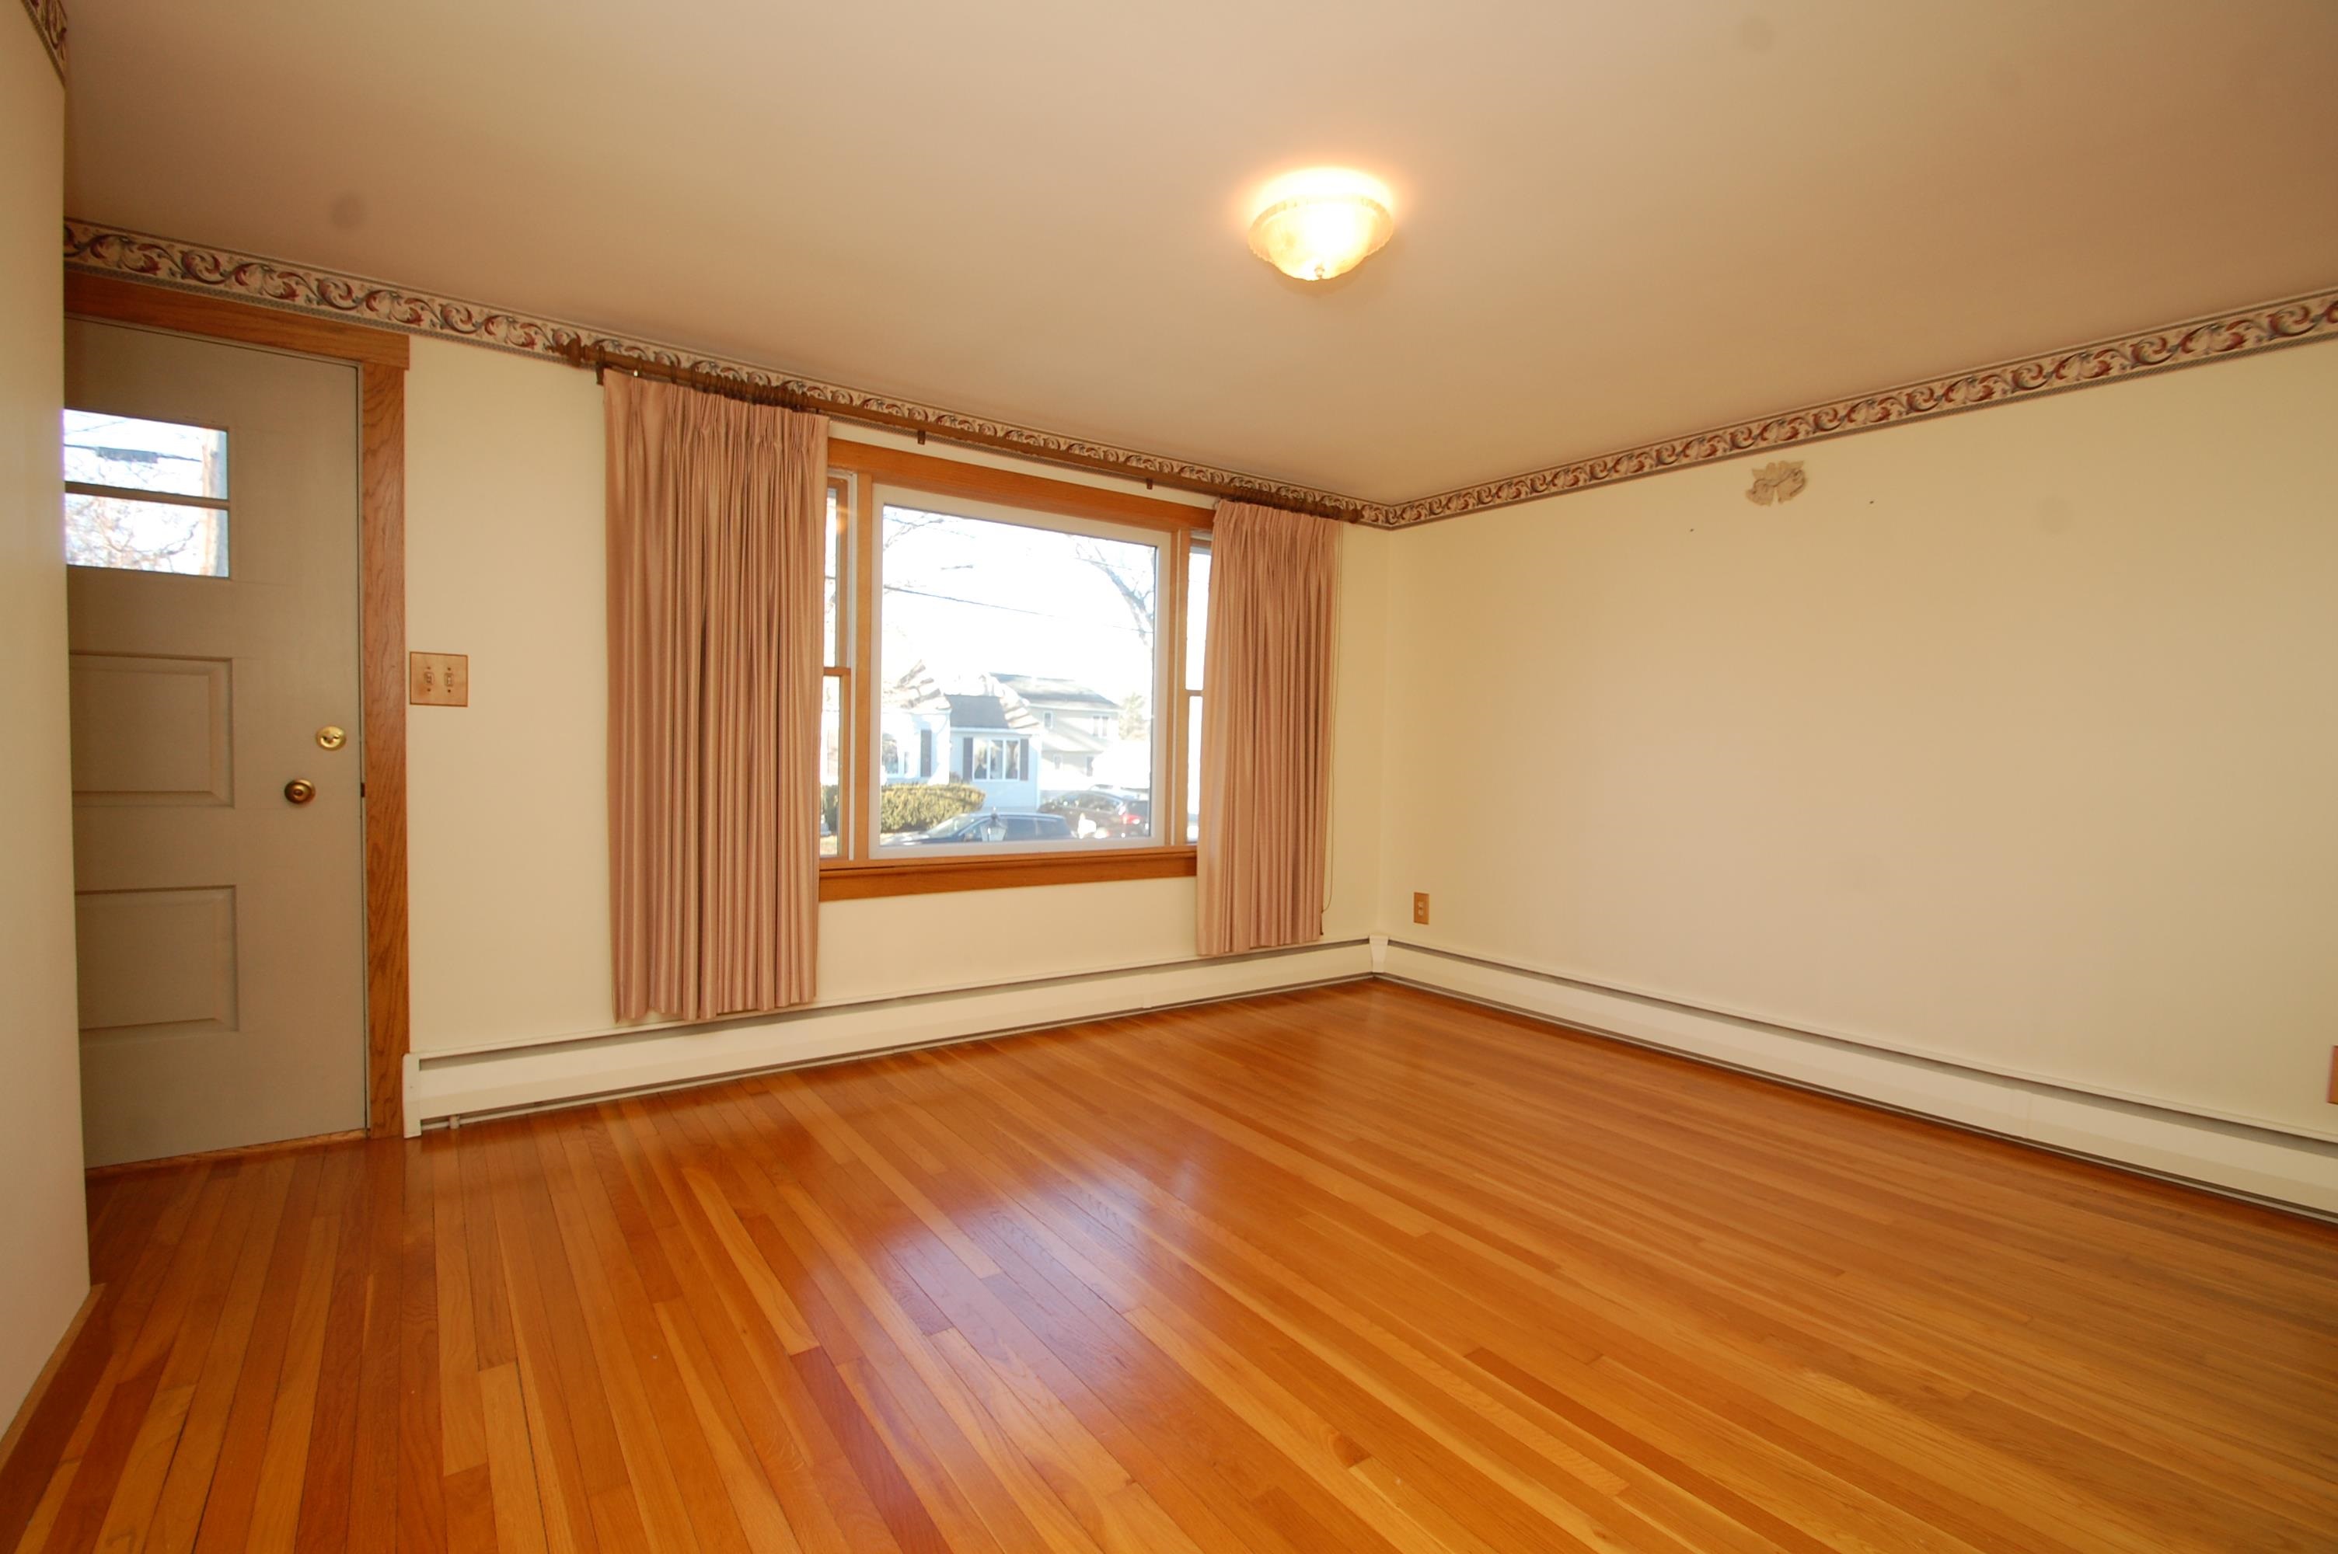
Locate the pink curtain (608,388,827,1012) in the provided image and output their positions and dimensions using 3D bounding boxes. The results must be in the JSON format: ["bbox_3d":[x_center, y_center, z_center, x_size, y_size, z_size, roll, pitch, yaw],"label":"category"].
[{"bbox_3d":[-1.375,-0.212,2.987,0.620,1.865,0.100,0,2,-33],"label":"pink curtain"}]

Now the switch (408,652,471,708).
[{"bbox_3d":[-2.005,-0.265,2.675,0.130,0.142,0.012,0,2,-33],"label":"switch"}]

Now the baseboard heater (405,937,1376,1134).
[{"bbox_3d":[-0.556,0.871,3.639,3.625,0.208,0.070,0,2,-33],"label":"baseboard heater"}]

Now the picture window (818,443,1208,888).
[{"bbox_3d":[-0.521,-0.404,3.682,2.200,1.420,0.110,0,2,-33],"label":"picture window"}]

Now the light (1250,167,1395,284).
[{"bbox_3d":[0.325,-1.152,2.083,0.300,0.150,0.300,1,2,0],"label":"light"}]

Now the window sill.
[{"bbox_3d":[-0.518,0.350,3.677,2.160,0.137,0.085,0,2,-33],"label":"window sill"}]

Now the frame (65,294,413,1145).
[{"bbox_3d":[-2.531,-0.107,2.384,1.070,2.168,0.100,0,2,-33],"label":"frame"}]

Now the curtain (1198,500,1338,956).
[{"bbox_3d":[0.419,-0.206,4.154,0.730,1.855,0.100,0,2,-33],"label":"curtain"}]

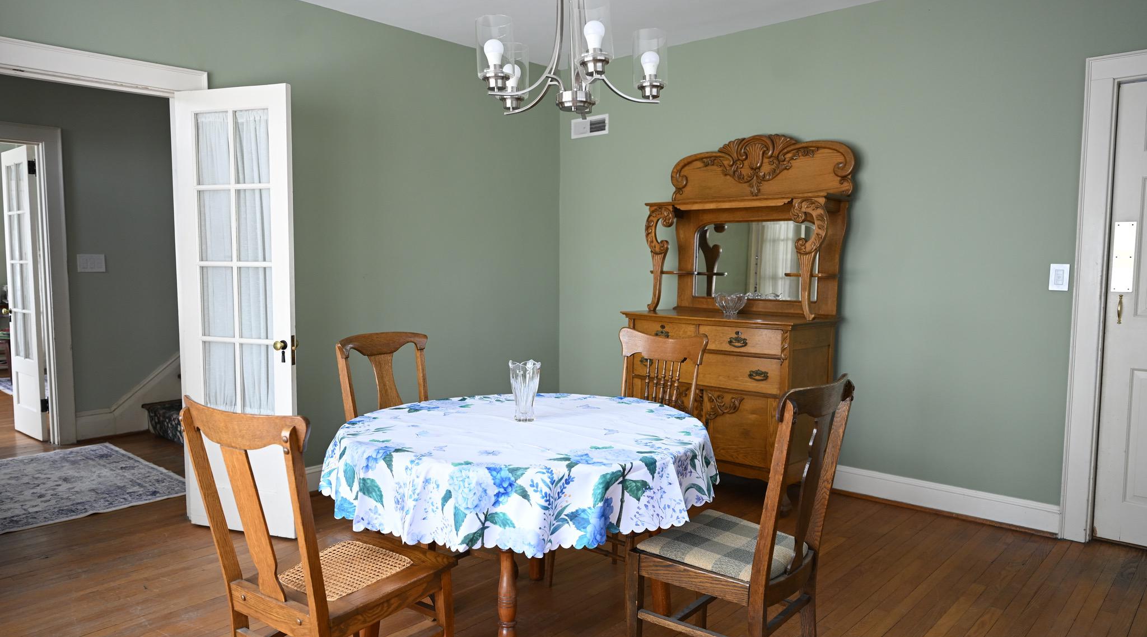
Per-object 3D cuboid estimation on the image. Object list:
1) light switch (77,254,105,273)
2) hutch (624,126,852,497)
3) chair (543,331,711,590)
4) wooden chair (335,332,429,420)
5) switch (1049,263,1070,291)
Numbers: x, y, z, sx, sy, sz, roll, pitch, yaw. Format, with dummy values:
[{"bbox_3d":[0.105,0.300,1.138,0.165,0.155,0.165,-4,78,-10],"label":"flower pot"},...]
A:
[{"bbox_3d":[-3.351,-0.383,5.316,0.012,0.119,0.166,4,6,42],"label":"light switch"},{"bbox_3d":[0.869,-0.042,4.255,0.480,1.966,1.190,-4,7,-44],"label":"hutch"},{"bbox_3d":[0.228,0.556,2.952,0.450,0.985,0.520,4,6,40],"label":"chair"},{"bbox_3d":[-0.582,0.567,2.938,0.530,0.960,0.440,5,6,43],"label":"wooden chair"},{"bbox_3d":[2.184,-0.184,3.435,0.074,0.119,0.012,4,6,42],"label":"switch"}]

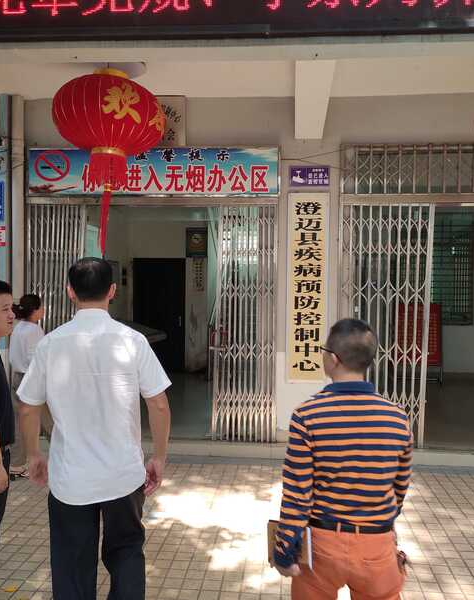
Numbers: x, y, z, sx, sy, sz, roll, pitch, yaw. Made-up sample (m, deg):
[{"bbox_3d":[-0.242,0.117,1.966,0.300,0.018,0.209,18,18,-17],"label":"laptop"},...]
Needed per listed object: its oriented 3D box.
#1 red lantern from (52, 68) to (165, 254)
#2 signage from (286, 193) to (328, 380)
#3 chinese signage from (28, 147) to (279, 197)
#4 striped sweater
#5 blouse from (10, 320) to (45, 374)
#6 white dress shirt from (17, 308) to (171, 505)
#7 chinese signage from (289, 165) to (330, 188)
[{"bbox_3d":[-1.012,-1.091,4.550,0.860,1.460,0.860,1,1,5],"label":"red lantern"},{"bbox_3d":[0.716,-0.122,5.839,0.410,1.898,0.040,1,1,5],"label":"signage"},{"bbox_3d":[-0.867,-1.302,5.912,2.589,0.487,0.070,1,1,5],"label":"chinese signage"},{"bbox_3d":[0.358,0.588,1.980,0.460,0.620,0.280,1,1,-5],"label":"striped sweater"},{"bbox_3d":[-1.741,0.405,4.920,0.290,0.470,0.420,0,1,-32],"label":"blouse"},{"bbox_3d":[-0.559,0.410,2.300,0.590,0.740,0.310,0,1,-10],"label":"white dress shirt"},{"bbox_3d":[0.715,-1.209,5.670,0.392,0.212,0.020,0,1,5],"label":"chinese signage"}]

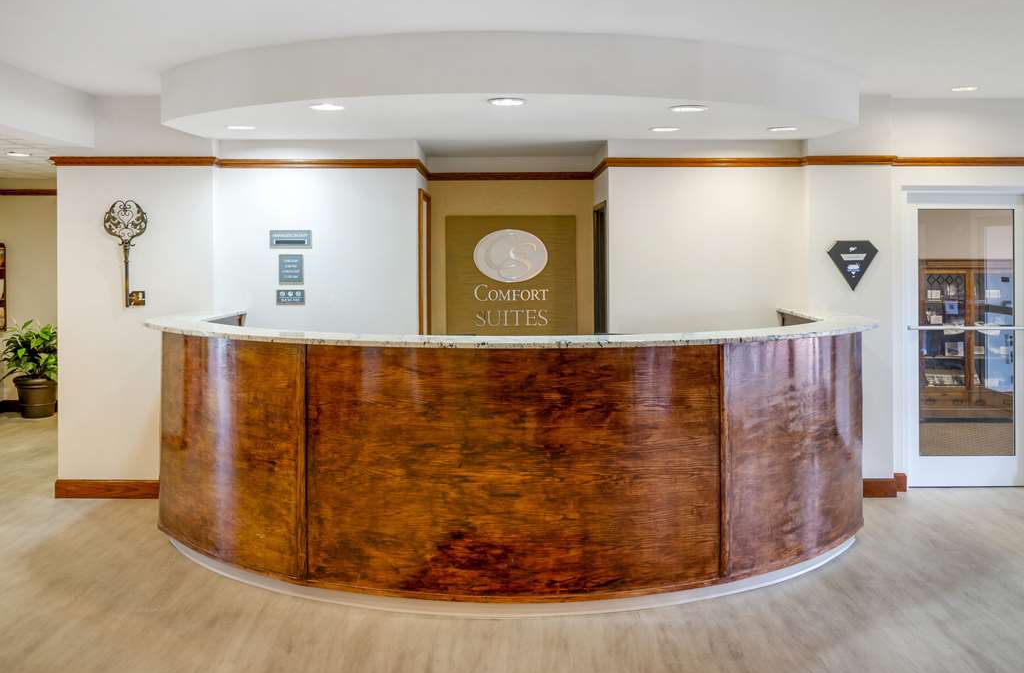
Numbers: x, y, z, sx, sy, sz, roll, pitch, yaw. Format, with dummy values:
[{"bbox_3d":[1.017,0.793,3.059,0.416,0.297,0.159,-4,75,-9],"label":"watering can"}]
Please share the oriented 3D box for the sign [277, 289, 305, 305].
[{"bbox_3d":[-1.436,-0.253,4.985,0.186,0.100,0.015,0,3,0],"label":"sign"}]

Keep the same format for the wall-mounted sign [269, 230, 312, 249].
[{"bbox_3d":[-1.432,-0.628,4.985,0.275,0.120,0.017,0,3,0],"label":"wall-mounted sign"}]

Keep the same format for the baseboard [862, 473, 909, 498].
[{"bbox_3d":[2.419,0.968,4.970,0.350,0.130,0.130,0,3,0],"label":"baseboard"}]

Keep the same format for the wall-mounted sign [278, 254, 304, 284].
[{"bbox_3d":[-1.432,-0.432,4.985,0.164,0.197,0.015,0,3,0],"label":"wall-mounted sign"}]

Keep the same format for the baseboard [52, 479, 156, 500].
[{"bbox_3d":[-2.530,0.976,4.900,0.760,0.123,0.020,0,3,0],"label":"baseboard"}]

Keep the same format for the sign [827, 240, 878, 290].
[{"bbox_3d":[2.176,-0.449,4.890,0.325,0.322,0.020,0,3,0],"label":"sign"}]

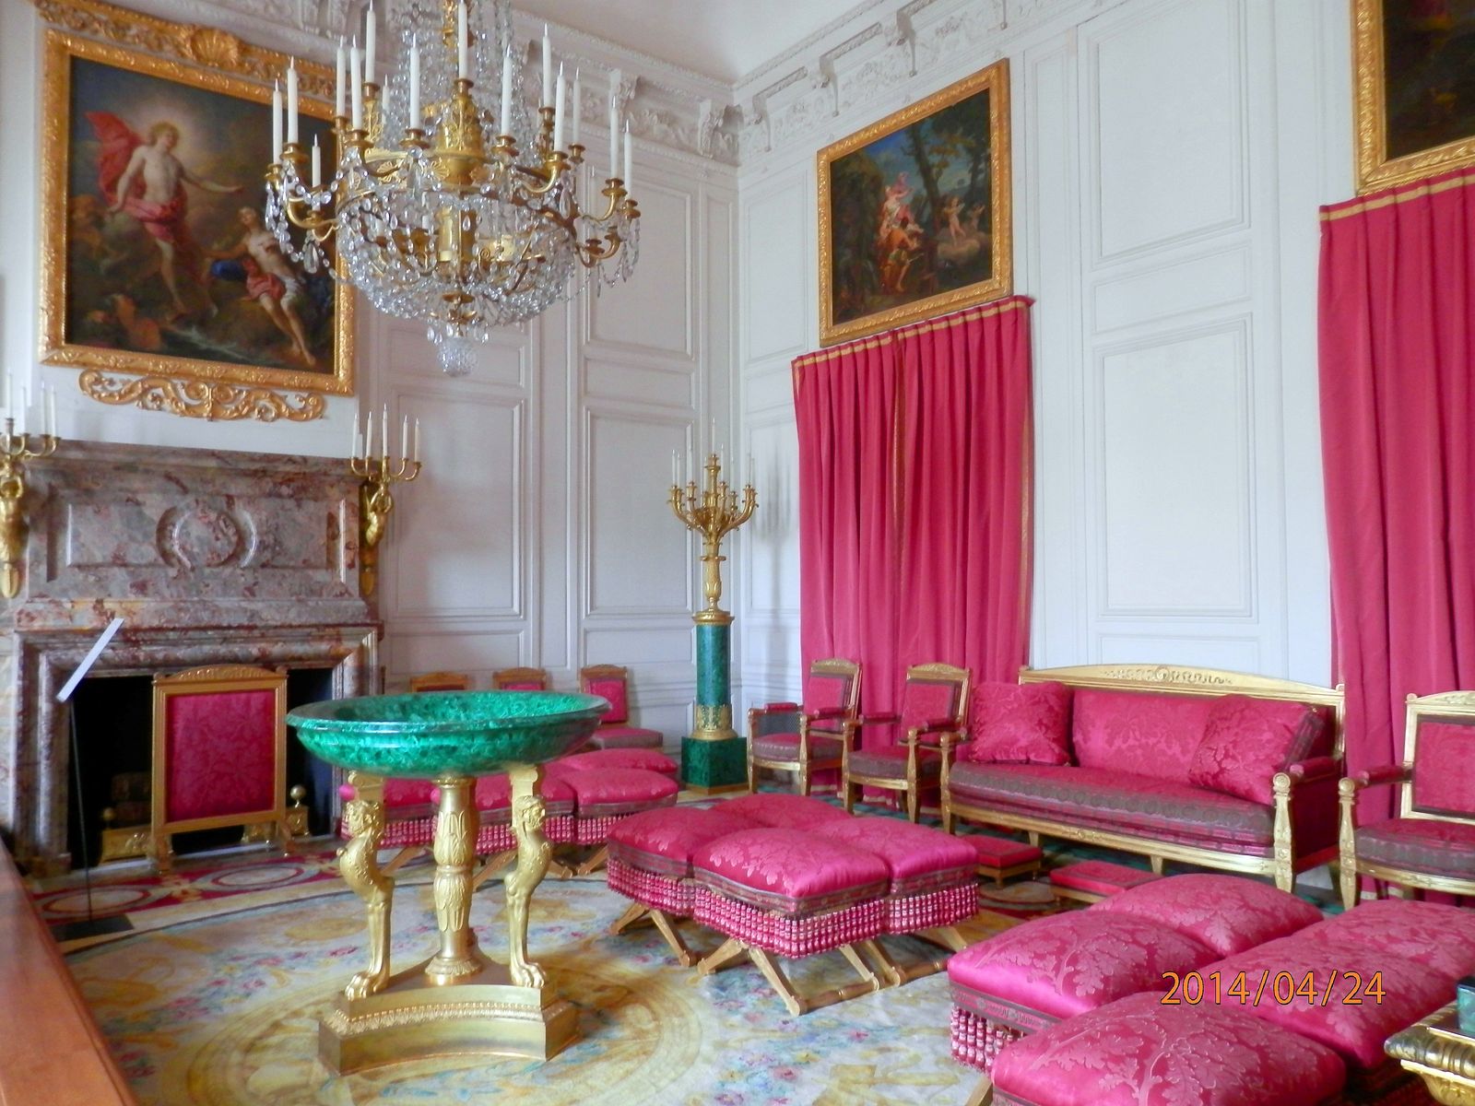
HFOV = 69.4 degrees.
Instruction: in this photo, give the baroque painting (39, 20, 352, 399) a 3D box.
[{"bbox_3d":[-3.331,-2.065,6.724,1.774,1.986,0.110,1,-2,-37],"label":"baroque painting"}]

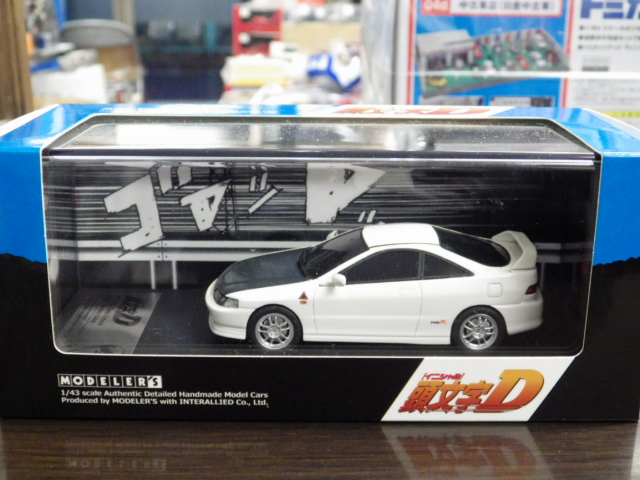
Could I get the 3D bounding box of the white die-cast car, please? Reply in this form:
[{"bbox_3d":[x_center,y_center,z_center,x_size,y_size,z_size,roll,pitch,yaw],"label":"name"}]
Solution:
[{"bbox_3d":[0.016,0.013,0.286,0.102,0.031,0.042,0,17,-1],"label":"white die-cast car"}]

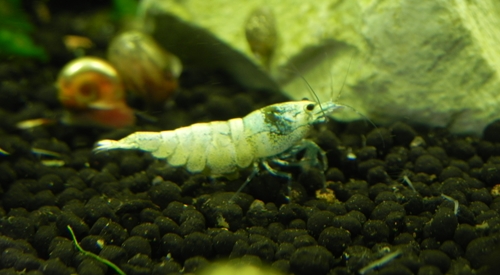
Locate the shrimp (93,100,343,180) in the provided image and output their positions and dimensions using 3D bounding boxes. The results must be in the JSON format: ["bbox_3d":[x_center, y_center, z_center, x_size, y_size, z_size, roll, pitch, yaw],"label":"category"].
[{"bbox_3d":[-0.003,0.000,0.160,0.026,0.007,0.005,-7,18,-8],"label":"shrimp"}]

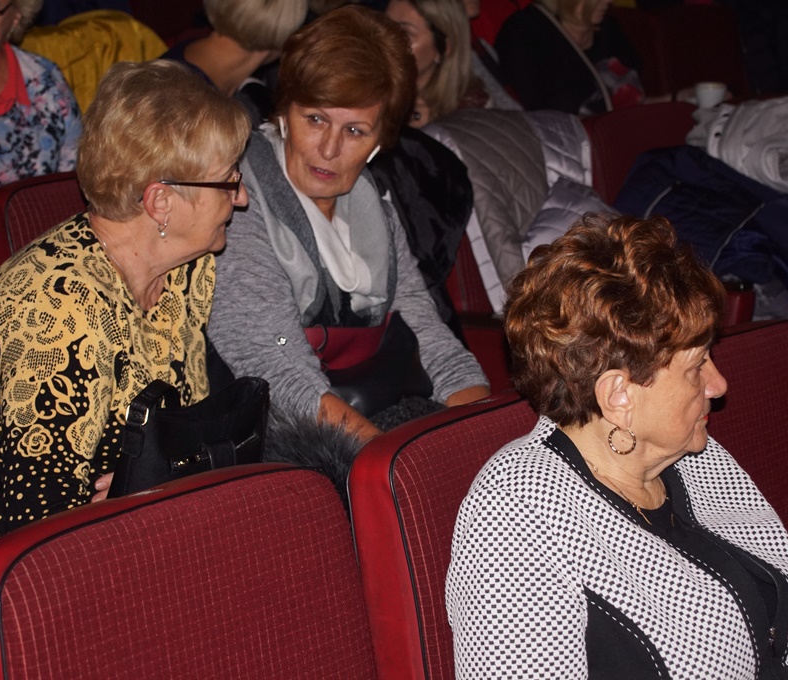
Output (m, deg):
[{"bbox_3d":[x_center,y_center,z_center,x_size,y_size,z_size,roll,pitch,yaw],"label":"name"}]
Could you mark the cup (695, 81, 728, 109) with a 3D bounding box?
[{"bbox_3d":[0.769,-0.590,4.600,0.083,0.067,0.081,0,10,0],"label":"cup"}]

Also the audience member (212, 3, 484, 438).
[{"bbox_3d":[0.030,0.070,2.870,0.560,1.160,0.700,-9,14,-39],"label":"audience member"}]

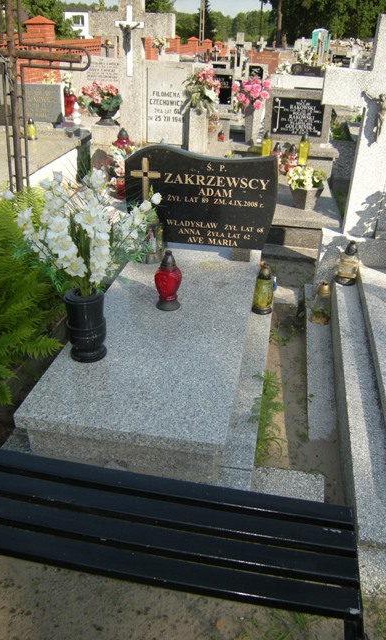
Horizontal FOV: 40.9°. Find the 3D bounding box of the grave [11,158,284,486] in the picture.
[{"bbox_3d":[-0.106,-0.196,2.488,0.970,0.940,1.870,6,29,8],"label":"grave"}]

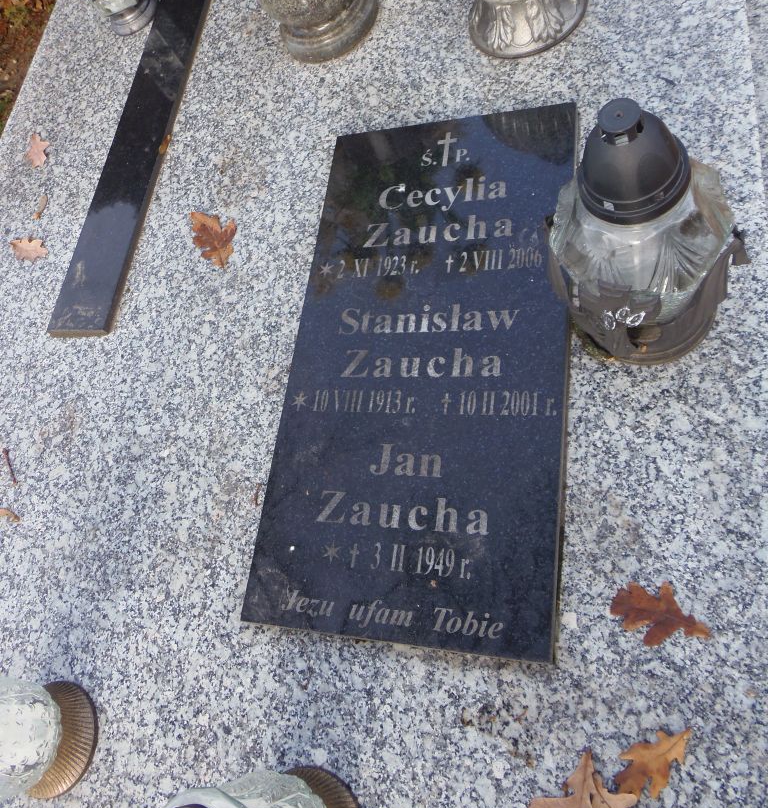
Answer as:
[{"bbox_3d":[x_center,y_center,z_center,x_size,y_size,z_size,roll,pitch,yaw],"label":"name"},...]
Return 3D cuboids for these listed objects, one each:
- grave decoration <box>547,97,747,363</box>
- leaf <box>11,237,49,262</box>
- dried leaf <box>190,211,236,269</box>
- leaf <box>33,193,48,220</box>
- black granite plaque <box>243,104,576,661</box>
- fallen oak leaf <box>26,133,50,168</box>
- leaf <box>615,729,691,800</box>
[{"bbox_3d":[0.213,-0.151,0.603,0.170,0.246,0.165,16,74,26],"label":"grave decoration"},{"bbox_3d":[-0.531,-0.231,1.060,0.088,0.013,0.040,14,73,26],"label":"leaf"},{"bbox_3d":[-0.223,-0.226,0.938,0.063,0.015,0.125,-36,60,3],"label":"dried leaf"},{"bbox_3d":[-0.526,-0.303,1.091,0.018,0.012,0.048,-2,67,20],"label":"leaf"},{"bbox_3d":[0.043,-0.061,0.764,0.300,0.019,0.602,0,67,21],"label":"black granite plaque"},{"bbox_3d":[-0.561,-0.413,1.153,0.045,0.013,0.085,-10,64,17],"label":"fallen oak leaf"},{"bbox_3d":[0.207,0.273,0.547,0.036,0.018,0.074,37,84,30],"label":"leaf"}]

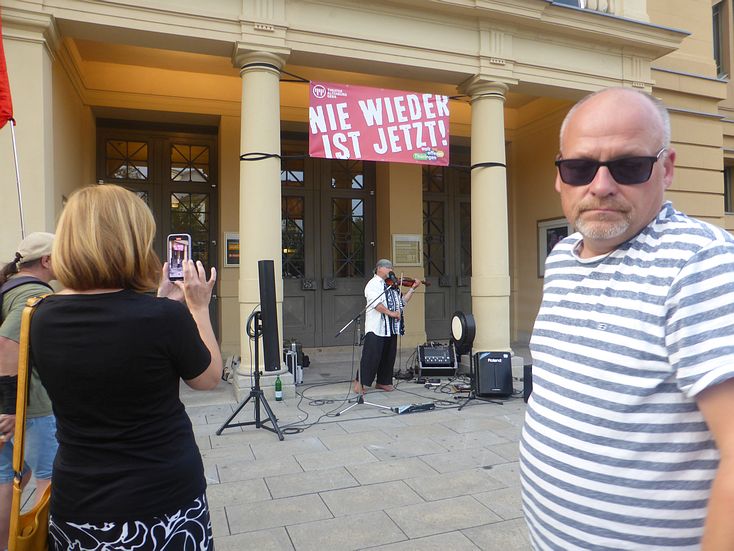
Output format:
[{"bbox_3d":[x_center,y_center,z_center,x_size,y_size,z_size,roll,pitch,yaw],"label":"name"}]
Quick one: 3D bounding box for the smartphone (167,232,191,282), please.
[{"bbox_3d":[-0.601,-0.056,1.700,0.076,0.153,0.011,-2,-1,9],"label":"smartphone"}]

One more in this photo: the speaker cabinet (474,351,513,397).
[{"bbox_3d":[1.531,1.182,6.417,0.400,0.505,0.330,-1,0,-3],"label":"speaker cabinet"}]

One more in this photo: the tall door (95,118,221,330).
[{"bbox_3d":[-3.631,-0.613,9.307,1.977,4.053,0.120,-1,0,-20],"label":"tall door"}]

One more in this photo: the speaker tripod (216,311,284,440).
[{"bbox_3d":[-0.984,0.897,5.082,0.681,1.126,0.614,-1,0,17],"label":"speaker tripod"}]

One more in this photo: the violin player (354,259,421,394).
[{"bbox_3d":[0.267,0.623,6.582,0.620,1.657,0.520,-1,0,30],"label":"violin player"}]

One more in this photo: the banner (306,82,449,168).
[{"bbox_3d":[0.204,-2.006,7.106,1.980,0.981,0.030,-1,0,-20],"label":"banner"}]

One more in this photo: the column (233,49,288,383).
[{"bbox_3d":[-1.286,-0.685,6.509,0.630,4.021,0.630,-1,0,-20],"label":"column"}]

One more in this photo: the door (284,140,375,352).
[{"bbox_3d":[-0.942,-0.642,10.270,2.393,4.053,0.120,-1,0,-20],"label":"door"}]

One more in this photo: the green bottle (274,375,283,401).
[{"bbox_3d":[-1.035,1.313,6.214,0.082,0.302,0.082,-1,0,-20],"label":"green bottle"}]

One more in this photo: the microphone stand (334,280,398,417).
[{"bbox_3d":[-0.009,0.756,5.822,0.720,1.390,0.550,-1,0,-12],"label":"microphone stand"}]

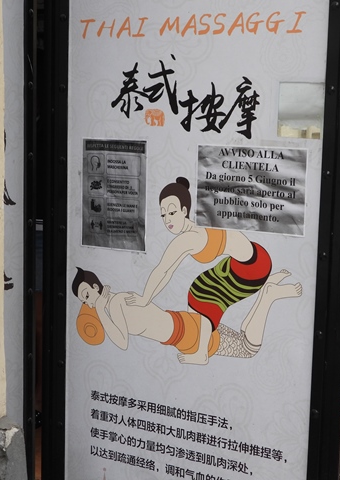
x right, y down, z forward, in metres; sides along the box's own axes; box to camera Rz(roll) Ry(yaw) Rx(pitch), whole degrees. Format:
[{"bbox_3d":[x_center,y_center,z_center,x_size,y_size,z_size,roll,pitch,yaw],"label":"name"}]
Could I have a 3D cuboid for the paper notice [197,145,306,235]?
[{"bbox_3d":[0.200,-0.126,2.173,0.297,0.210,0.010,6,9,29],"label":"paper notice"}]

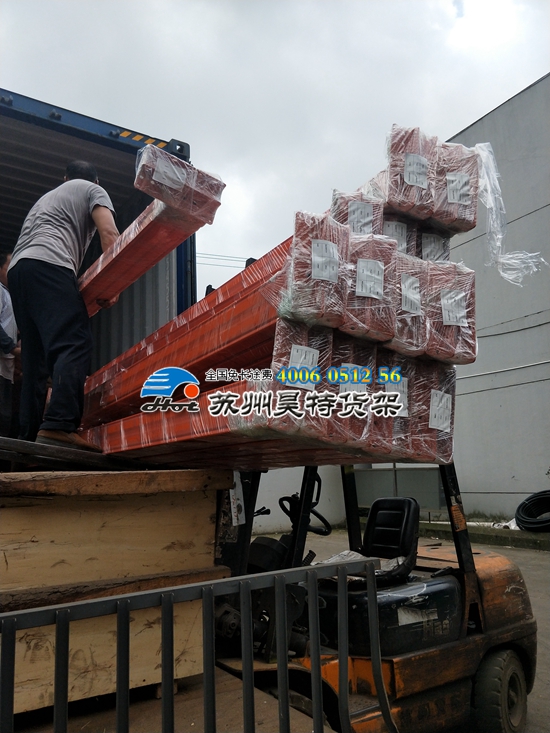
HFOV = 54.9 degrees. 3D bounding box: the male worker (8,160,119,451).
[{"bbox_3d":[-1.120,-0.390,2.820,0.520,1.620,0.600,-5,-11,10],"label":"male worker"}]

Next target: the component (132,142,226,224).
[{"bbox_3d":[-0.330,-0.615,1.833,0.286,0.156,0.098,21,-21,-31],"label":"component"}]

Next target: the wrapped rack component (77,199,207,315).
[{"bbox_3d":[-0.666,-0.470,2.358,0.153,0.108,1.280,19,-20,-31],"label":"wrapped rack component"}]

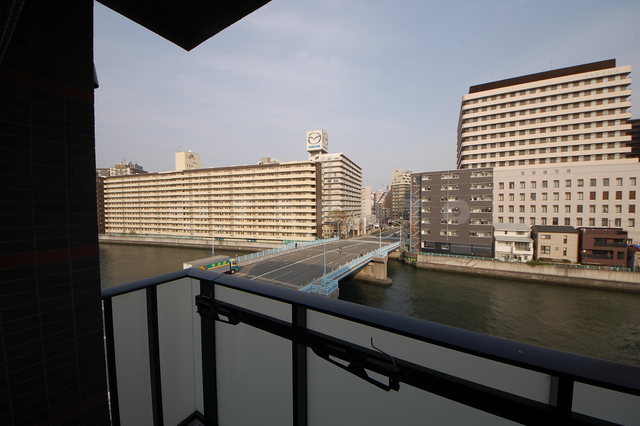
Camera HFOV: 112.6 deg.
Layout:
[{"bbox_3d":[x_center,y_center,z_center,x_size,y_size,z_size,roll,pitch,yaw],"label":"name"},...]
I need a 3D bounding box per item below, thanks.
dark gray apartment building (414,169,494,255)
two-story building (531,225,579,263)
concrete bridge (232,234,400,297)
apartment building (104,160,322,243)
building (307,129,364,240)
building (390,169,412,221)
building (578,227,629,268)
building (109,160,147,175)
[{"bbox_3d":[36.913,-0.044,62.261,18.721,21.900,12.500,0,2,23],"label":"dark gray apartment building"},{"bbox_3d":[55.774,7.026,52.122,6.876,8.100,6.500,0,2,23],"label":"two-story building"},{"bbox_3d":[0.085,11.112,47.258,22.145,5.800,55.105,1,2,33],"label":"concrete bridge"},{"bbox_3d":[-59.236,-4.964,104.495,123.705,29.800,9.500,0,2,17],"label":"apartment building"},{"bbox_3d":[11.180,-16.376,130.375,18.897,50.100,46.000,0,2,23],"label":"building"},{"bbox_3d":[74.707,-16.522,196.522,16.847,45.600,20.000,0,2,18],"label":"building"},{"bbox_3d":[62.761,7.249,49.651,6.804,8.300,7.500,0,2,23],"label":"building"},{"bbox_3d":[-162.843,-16.442,182.646,25.575,49.600,15.000,0,2,18],"label":"building"}]

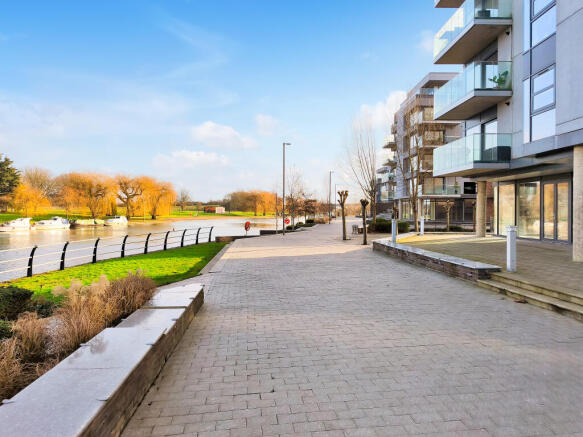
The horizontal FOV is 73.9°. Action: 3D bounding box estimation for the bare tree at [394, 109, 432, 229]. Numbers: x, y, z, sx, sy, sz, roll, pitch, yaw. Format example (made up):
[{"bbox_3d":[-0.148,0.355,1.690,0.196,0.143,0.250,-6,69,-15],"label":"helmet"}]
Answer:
[{"bbox_3d":[8.592,-3.479,27.500,3.000,9.000,3.000,0,1,0],"label":"bare tree"}]

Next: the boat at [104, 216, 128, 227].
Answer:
[{"bbox_3d":[-36.044,0.578,80.000,2.000,2.100,5.200,1,1,25],"label":"boat"}]

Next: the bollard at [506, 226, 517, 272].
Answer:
[{"bbox_3d":[5.008,0.700,8.800,0.220,1.040,0.220,0,1,11],"label":"bollard"}]

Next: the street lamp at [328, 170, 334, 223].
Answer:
[{"bbox_3d":[4.463,-2.354,43.000,0.550,5.800,0.220,0,1,14],"label":"street lamp"}]

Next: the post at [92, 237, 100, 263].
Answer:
[{"bbox_3d":[-8.559,1.427,17.000,0.300,1.070,0.080,0,1,14],"label":"post"}]

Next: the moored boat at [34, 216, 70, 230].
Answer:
[{"bbox_3d":[-40.195,0.806,65.000,2.200,2.200,5.800,1,1,25],"label":"moored boat"}]

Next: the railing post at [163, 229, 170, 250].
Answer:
[{"bbox_3d":[-7.204,1.301,22.500,0.300,1.070,0.080,0,1,14],"label":"railing post"}]

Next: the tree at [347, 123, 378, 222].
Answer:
[{"bbox_3d":[6.042,-3.608,32.500,3.100,9.100,3.100,0,1,0],"label":"tree"}]

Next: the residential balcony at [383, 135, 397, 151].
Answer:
[{"bbox_3d":[16.198,-12.370,62.300,1.700,1.400,4.600,0,1,5],"label":"residential balcony"}]

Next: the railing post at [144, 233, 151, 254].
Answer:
[{"bbox_3d":[-7.606,1.356,20.600,0.300,1.070,0.080,0,1,14],"label":"railing post"}]

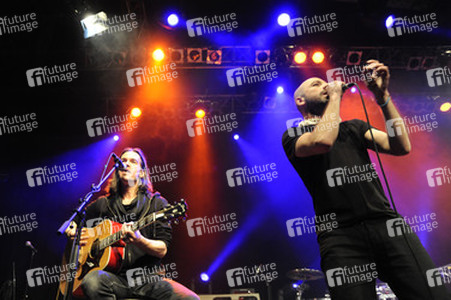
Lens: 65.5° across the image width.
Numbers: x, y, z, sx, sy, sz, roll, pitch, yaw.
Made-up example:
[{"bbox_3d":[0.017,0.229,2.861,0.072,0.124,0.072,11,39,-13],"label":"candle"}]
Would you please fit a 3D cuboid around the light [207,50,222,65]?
[{"bbox_3d":[-0.201,-1.716,6.360,0.260,0.260,0.360,1,27,-3],"label":"light"}]

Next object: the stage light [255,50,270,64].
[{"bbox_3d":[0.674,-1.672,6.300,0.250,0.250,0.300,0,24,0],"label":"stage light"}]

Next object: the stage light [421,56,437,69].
[{"bbox_3d":[3.716,-1.589,6.400,0.250,0.300,0.250,-2,-62,6],"label":"stage light"}]

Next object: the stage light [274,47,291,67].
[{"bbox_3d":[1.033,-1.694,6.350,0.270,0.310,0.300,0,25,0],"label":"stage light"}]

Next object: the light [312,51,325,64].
[{"bbox_3d":[1.669,-1.732,6.464,0.260,0.260,0.360,0,24,-1],"label":"light"}]

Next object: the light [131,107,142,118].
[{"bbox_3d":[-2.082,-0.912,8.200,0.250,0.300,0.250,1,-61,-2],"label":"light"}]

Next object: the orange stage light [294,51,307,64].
[{"bbox_3d":[1.349,-1.721,6.464,0.260,0.260,0.360,1,24,-2],"label":"orange stage light"}]

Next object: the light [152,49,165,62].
[{"bbox_3d":[-1.188,-1.754,6.417,0.260,0.260,0.360,0,22,-1],"label":"light"}]

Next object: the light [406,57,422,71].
[{"bbox_3d":[3.695,-1.755,7.016,0.260,0.260,0.360,1,23,-2],"label":"light"}]

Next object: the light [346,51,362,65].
[{"bbox_3d":[2.375,-1.766,6.610,0.260,0.260,0.360,0,27,-1],"label":"light"}]

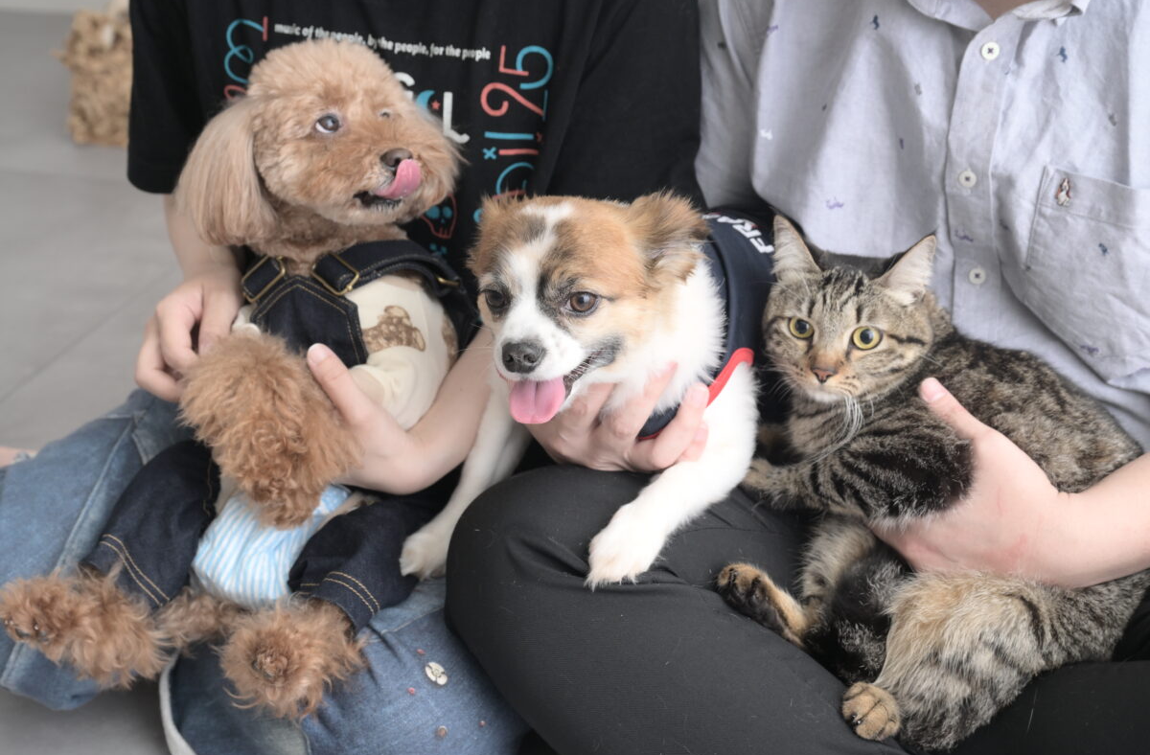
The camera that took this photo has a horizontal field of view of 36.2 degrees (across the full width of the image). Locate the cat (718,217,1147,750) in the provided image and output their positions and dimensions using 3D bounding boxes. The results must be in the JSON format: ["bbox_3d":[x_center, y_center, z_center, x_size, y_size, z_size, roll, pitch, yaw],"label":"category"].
[{"bbox_3d":[0.235,0.049,1.125,0.326,0.286,0.219,-16,27,-34],"label":"cat"}]

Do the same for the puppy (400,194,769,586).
[{"bbox_3d":[0.041,-0.019,1.109,0.184,0.224,0.337,11,24,25],"label":"puppy"}]

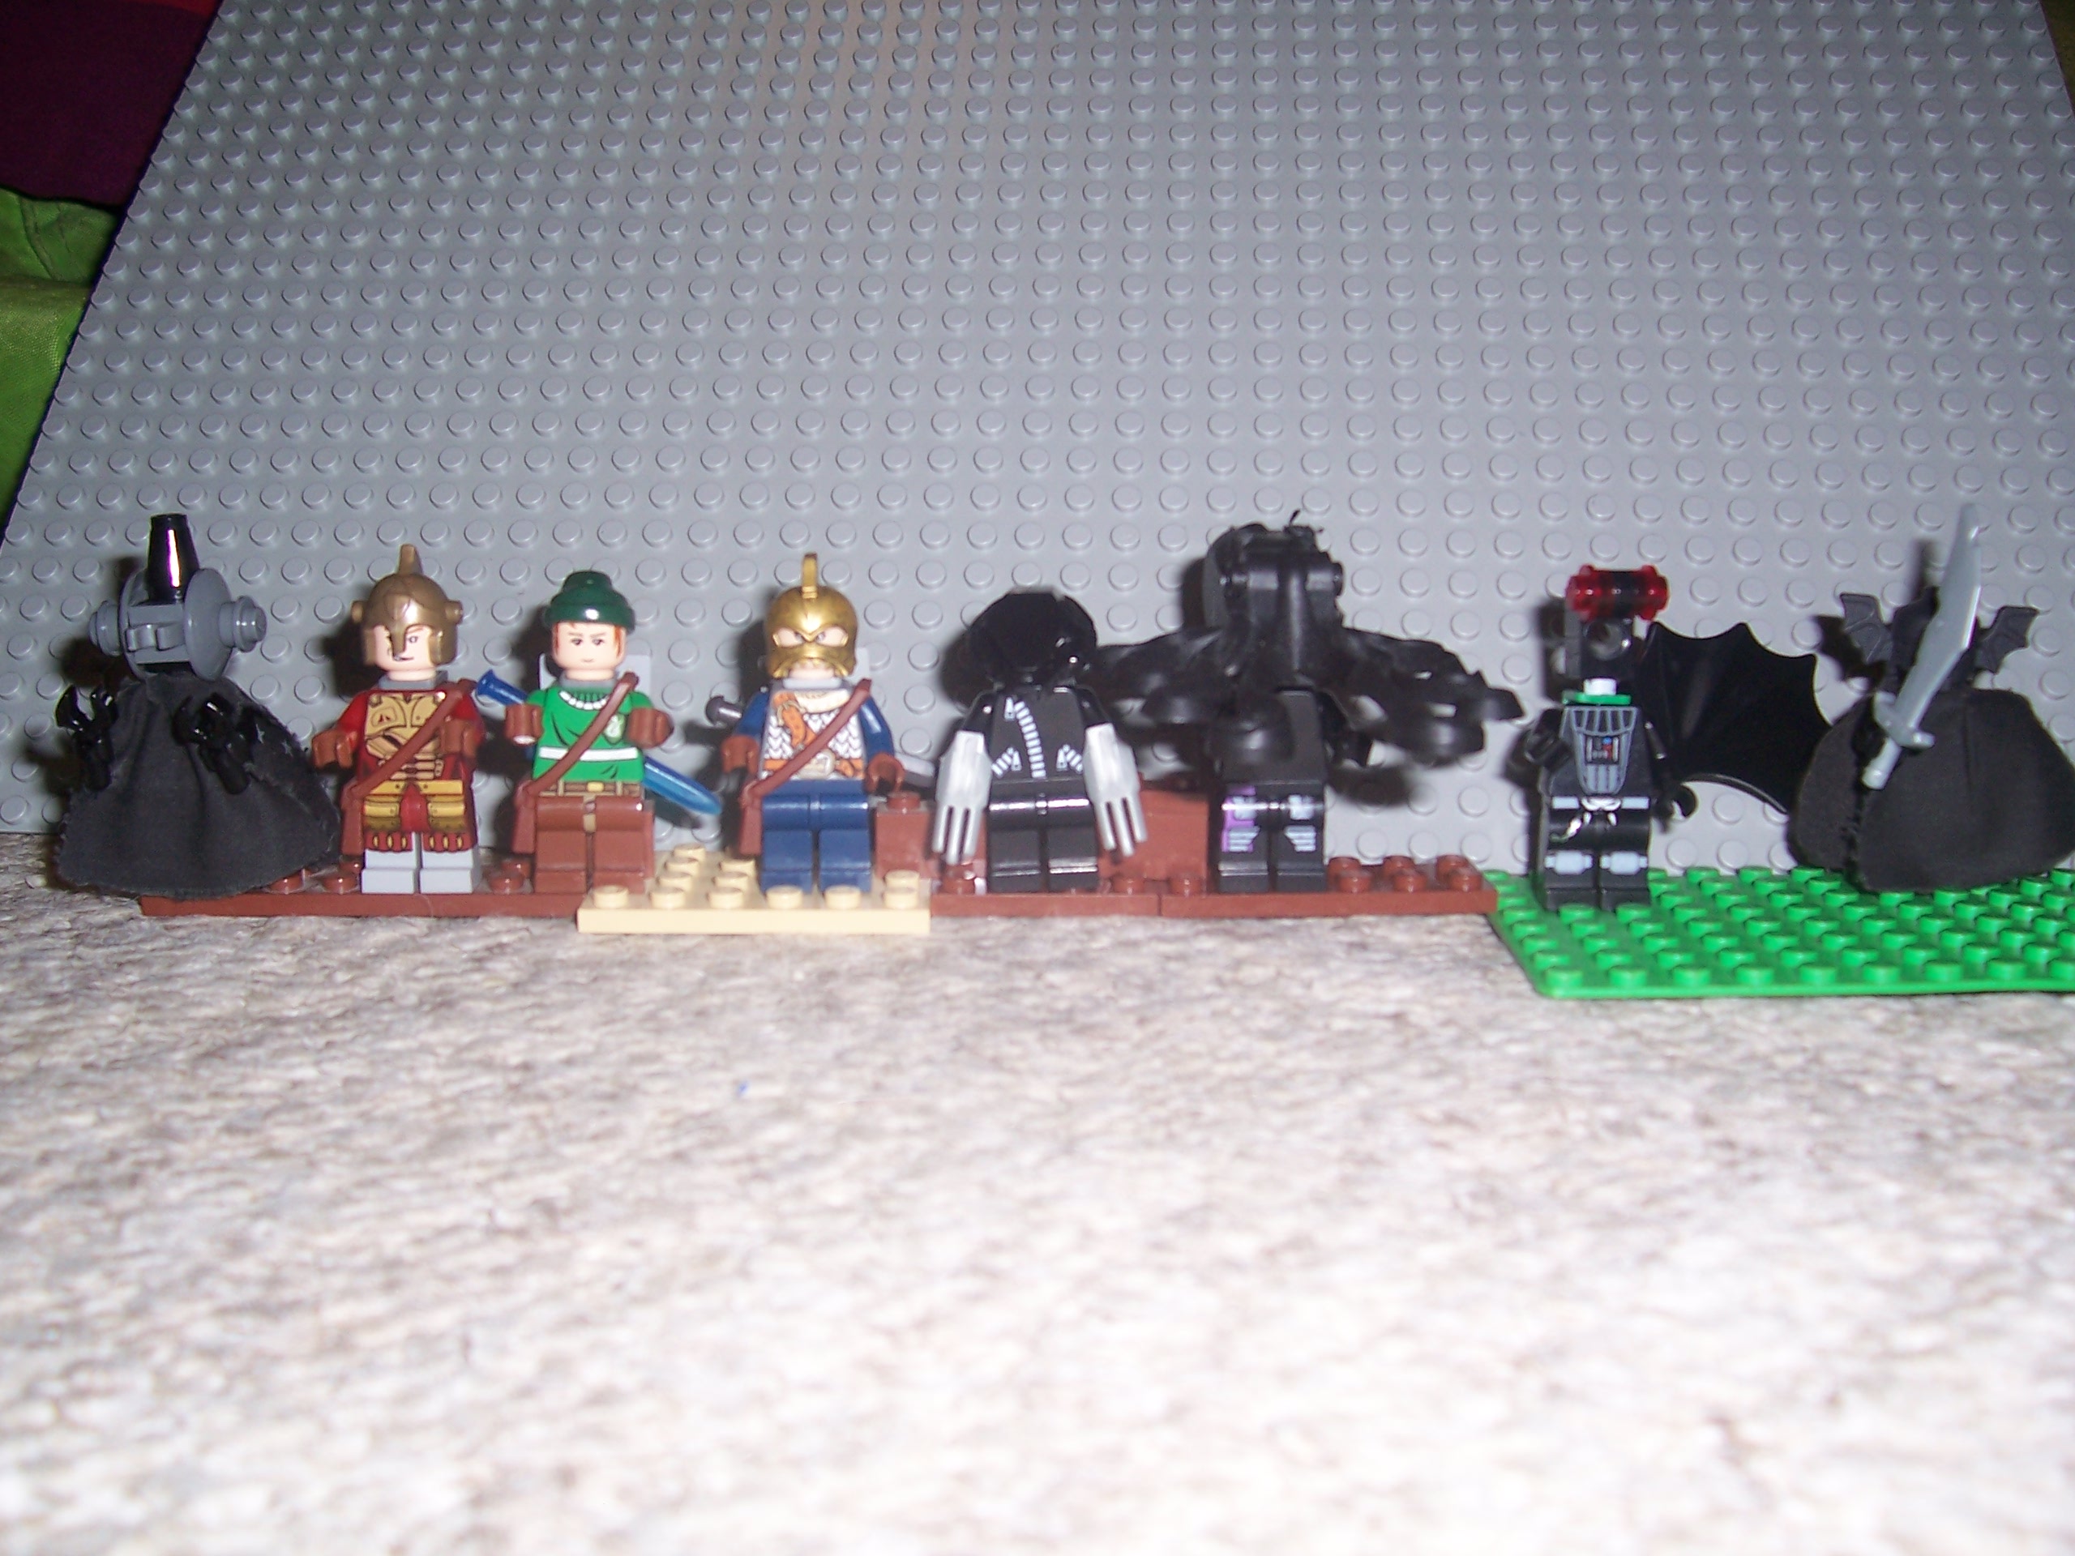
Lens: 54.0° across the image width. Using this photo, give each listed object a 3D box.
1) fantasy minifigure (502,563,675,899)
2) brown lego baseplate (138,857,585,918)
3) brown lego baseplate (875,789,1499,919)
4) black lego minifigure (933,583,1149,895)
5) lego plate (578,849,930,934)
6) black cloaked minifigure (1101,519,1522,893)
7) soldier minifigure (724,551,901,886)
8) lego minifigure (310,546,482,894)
[{"bbox_3d":[-0.061,-0.006,0.284,0.024,0.045,0.018,0,12,-2],"label":"fantasy minifigure"},{"bbox_3d":[-0.094,0.016,0.292,0.063,0.005,0.016,0,12,-2],"label":"brown lego baseplate"},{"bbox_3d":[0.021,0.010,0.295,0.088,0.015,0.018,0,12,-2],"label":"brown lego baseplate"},{"bbox_3d":[0.000,-0.005,0.286,0.029,0.042,0.018,0,12,-2],"label":"black lego minifigure"},{"bbox_3d":[-0.039,0.015,0.294,0.048,0.005,0.032,0,12,-2],"label":"lego plate"},{"bbox_3d":[0.037,-0.009,0.286,0.059,0.051,0.039,0,12,-2],"label":"black cloaked minifigure"},{"bbox_3d":[-0.032,-0.007,0.285,0.025,0.047,0.018,0,12,-2],"label":"soldier minifigure"},{"bbox_3d":[-0.087,-0.008,0.282,0.024,0.048,0.017,0,12,-2],"label":"lego minifigure"}]

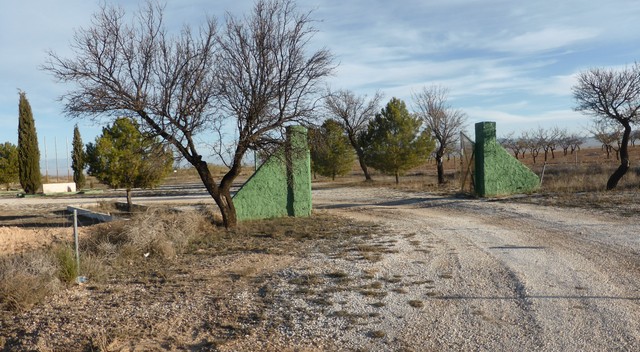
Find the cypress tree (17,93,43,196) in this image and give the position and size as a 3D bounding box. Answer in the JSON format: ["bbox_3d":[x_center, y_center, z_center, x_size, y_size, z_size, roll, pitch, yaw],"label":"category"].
[{"bbox_3d":[-21.684,-2.501,34.500,1.790,7.760,1.790,-2,2,0],"label":"cypress tree"}]

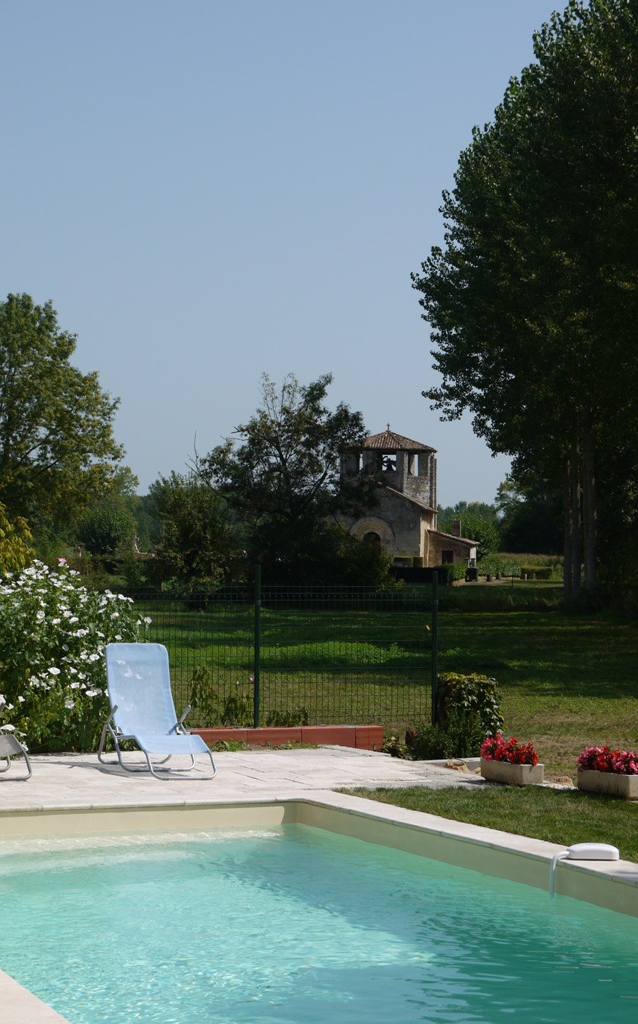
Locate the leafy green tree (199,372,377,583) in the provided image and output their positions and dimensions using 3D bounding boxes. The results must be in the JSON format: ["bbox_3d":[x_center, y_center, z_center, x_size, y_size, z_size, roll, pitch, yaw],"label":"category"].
[{"bbox_3d":[-1.044,-0.805,79.000,6.090,7.940,5.790,0,-1,0],"label":"leafy green tree"}]

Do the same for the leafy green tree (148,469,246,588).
[{"bbox_3d":[-4.035,0.889,76.000,3.230,4.510,3.230,0,-1,0],"label":"leafy green tree"}]

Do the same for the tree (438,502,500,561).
[{"bbox_3d":[11.623,2.106,180.000,5.070,5.540,5.070,0,-1,0],"label":"tree"}]

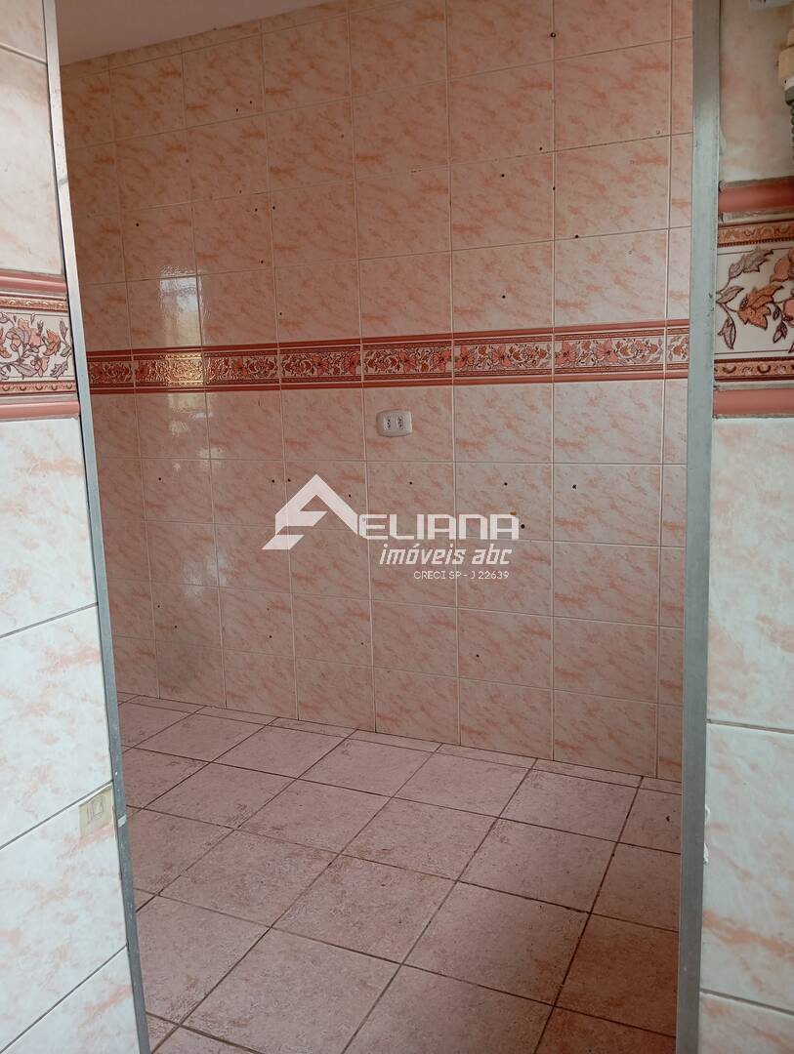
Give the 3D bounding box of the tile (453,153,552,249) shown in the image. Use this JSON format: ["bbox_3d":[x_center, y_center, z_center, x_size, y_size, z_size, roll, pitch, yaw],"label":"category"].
[{"bbox_3d":[0.321,-0.994,2.624,0.330,0.250,0.010,3,11,24],"label":"tile"}]

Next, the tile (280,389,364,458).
[{"bbox_3d":[-0.260,-0.361,3.014,0.330,0.250,0.010,3,11,24],"label":"tile"}]

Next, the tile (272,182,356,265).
[{"bbox_3d":[-0.278,-1.015,2.873,0.325,0.248,0.010,3,11,25],"label":"tile"}]

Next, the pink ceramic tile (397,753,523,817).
[{"bbox_3d":[0.215,0.824,2.730,0.338,0.010,0.338,3,11,25],"label":"pink ceramic tile"}]

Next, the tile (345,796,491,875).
[{"bbox_3d":[0.073,0.885,2.433,0.335,0.010,0.335,3,11,25],"label":"tile"}]

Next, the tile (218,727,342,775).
[{"bbox_3d":[-0.403,0.785,2.980,0.336,0.010,0.335,3,11,25],"label":"tile"}]

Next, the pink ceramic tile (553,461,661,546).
[{"bbox_3d":[0.651,-0.070,2.649,0.329,0.248,0.010,3,11,25],"label":"pink ceramic tile"}]

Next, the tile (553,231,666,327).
[{"bbox_3d":[0.623,-0.723,2.507,0.325,0.245,0.010,3,11,25],"label":"tile"}]

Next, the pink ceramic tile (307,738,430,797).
[{"bbox_3d":[-0.098,0.818,2.900,0.341,0.010,0.340,3,11,25],"label":"pink ceramic tile"}]

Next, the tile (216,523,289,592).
[{"bbox_3d":[-0.549,0.119,3.257,0.330,0.249,0.010,3,11,25],"label":"tile"}]

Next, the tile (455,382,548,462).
[{"bbox_3d":[0.346,-0.336,2.774,0.332,0.254,0.010,3,11,25],"label":"tile"}]

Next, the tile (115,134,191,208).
[{"bbox_3d":[-0.890,-1.299,3.130,0.330,0.250,0.010,3,11,24],"label":"tile"}]

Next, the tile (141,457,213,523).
[{"bbox_3d":[-0.846,-0.142,3.301,0.325,0.244,0.010,3,11,25],"label":"tile"}]

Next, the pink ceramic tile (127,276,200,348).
[{"bbox_3d":[-0.877,-0.804,3.225,0.330,0.254,0.010,3,11,25],"label":"pink ceramic tile"}]

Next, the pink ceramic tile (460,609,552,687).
[{"bbox_3d":[0.360,0.404,2.840,0.325,0.244,0.010,3,11,25],"label":"pink ceramic tile"}]

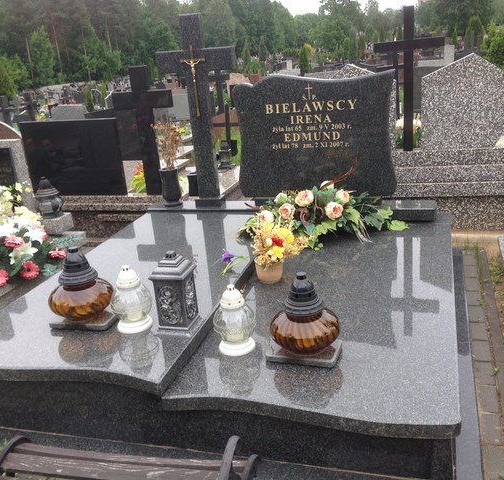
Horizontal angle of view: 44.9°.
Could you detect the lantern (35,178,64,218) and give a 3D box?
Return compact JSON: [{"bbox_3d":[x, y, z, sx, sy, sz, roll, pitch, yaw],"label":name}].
[{"bbox_3d":[-1.366,-0.289,4.104,0.189,0.265,0.189,1,17,18],"label":"lantern"}]

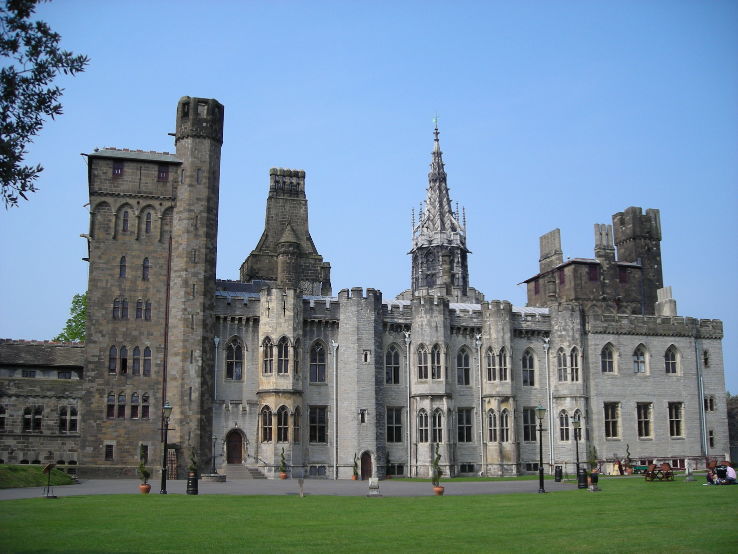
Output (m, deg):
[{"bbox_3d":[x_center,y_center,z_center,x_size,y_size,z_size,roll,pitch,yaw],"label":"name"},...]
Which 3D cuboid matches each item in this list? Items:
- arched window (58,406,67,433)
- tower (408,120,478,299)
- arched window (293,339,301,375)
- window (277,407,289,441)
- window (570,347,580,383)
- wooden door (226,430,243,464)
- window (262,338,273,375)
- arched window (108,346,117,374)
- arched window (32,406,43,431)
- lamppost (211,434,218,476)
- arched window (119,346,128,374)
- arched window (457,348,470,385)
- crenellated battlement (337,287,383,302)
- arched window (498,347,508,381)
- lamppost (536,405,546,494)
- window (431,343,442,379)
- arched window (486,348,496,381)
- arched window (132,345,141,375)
[{"bbox_3d":[-19.231,8.938,51.011,0.460,1.610,0.300,3,-12,-17],"label":"arched window"},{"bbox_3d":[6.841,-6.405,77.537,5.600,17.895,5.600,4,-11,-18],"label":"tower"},{"bbox_3d":[-5.037,5.529,56.539,0.300,2.537,0.931,-5,-11,23],"label":"arched window"},{"bbox_3d":[-5.827,9.977,54.907,0.839,2.433,0.300,4,-11,-21],"label":"window"},{"bbox_3d":[16.388,6.965,64.509,0.916,2.858,0.300,4,-11,-18],"label":"window"},{"bbox_3d":[-8.828,11.192,53.222,1.046,2.183,0.200,3,-12,-17],"label":"wooden door"},{"bbox_3d":[-6.750,5.297,54.661,0.874,2.562,0.300,-6,-13,27],"label":"window"},{"bbox_3d":[-15.511,5.034,49.095,0.462,1.750,0.250,4,-12,-19],"label":"arched window"},{"bbox_3d":[-20.675,8.817,50.586,0.540,1.567,0.300,3,-12,-17],"label":"arched window"},{"bbox_3d":[-10.340,11.874,54.238,0.500,2.616,0.500,4,-11,-18],"label":"lamppost"},{"bbox_3d":[-16.735,5.698,55.299,0.555,1.972,0.300,3,-11,-15],"label":"arched window"},{"bbox_3d":[6.731,6.371,57.805,1.062,2.739,0.250,4,-12,-19],"label":"arched window"},{"bbox_3d":[-0.678,1.354,61.009,3.150,1.144,3.150,4,-11,-18],"label":"crenellated battlement"},{"bbox_3d":[9.556,6.201,57.547,0.718,2.445,0.250,4,-12,-19],"label":"arched window"},{"bbox_3d":[7.637,7.605,35.876,0.470,3.876,0.470,0,-11,0],"label":"lamppost"},{"bbox_3d":[5.045,6.374,60.758,0.934,2.616,0.300,4,-11,-18],"label":"window"},{"bbox_3d":[8.756,6.203,57.566,0.734,2.441,0.250,-5,-12,25],"label":"arched window"},{"bbox_3d":[-14.216,5.125,49.536,0.470,1.797,0.250,4,-12,-19],"label":"arched window"}]

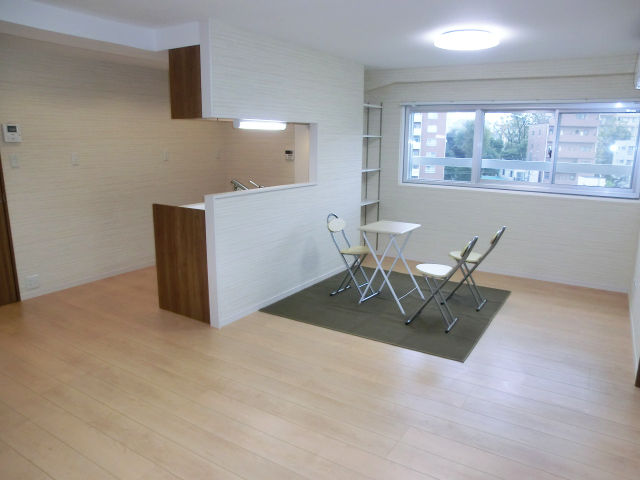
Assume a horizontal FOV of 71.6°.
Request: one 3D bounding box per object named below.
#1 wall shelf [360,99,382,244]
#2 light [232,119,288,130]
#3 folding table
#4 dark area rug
[{"bbox_3d":[0.513,-0.756,5.553,0.290,1.890,0.530,8,14,32],"label":"wall shelf"},{"bbox_3d":[-0.519,-1.014,3.961,0.090,0.075,0.630,8,14,32],"label":"light"},{"bbox_3d":[0.671,0.231,4.040,0.480,0.705,0.500,8,14,32],"label":"folding table"},{"bbox_3d":[0.691,0.565,4.146,1.760,0.010,1.790,8,14,32],"label":"dark area rug"}]

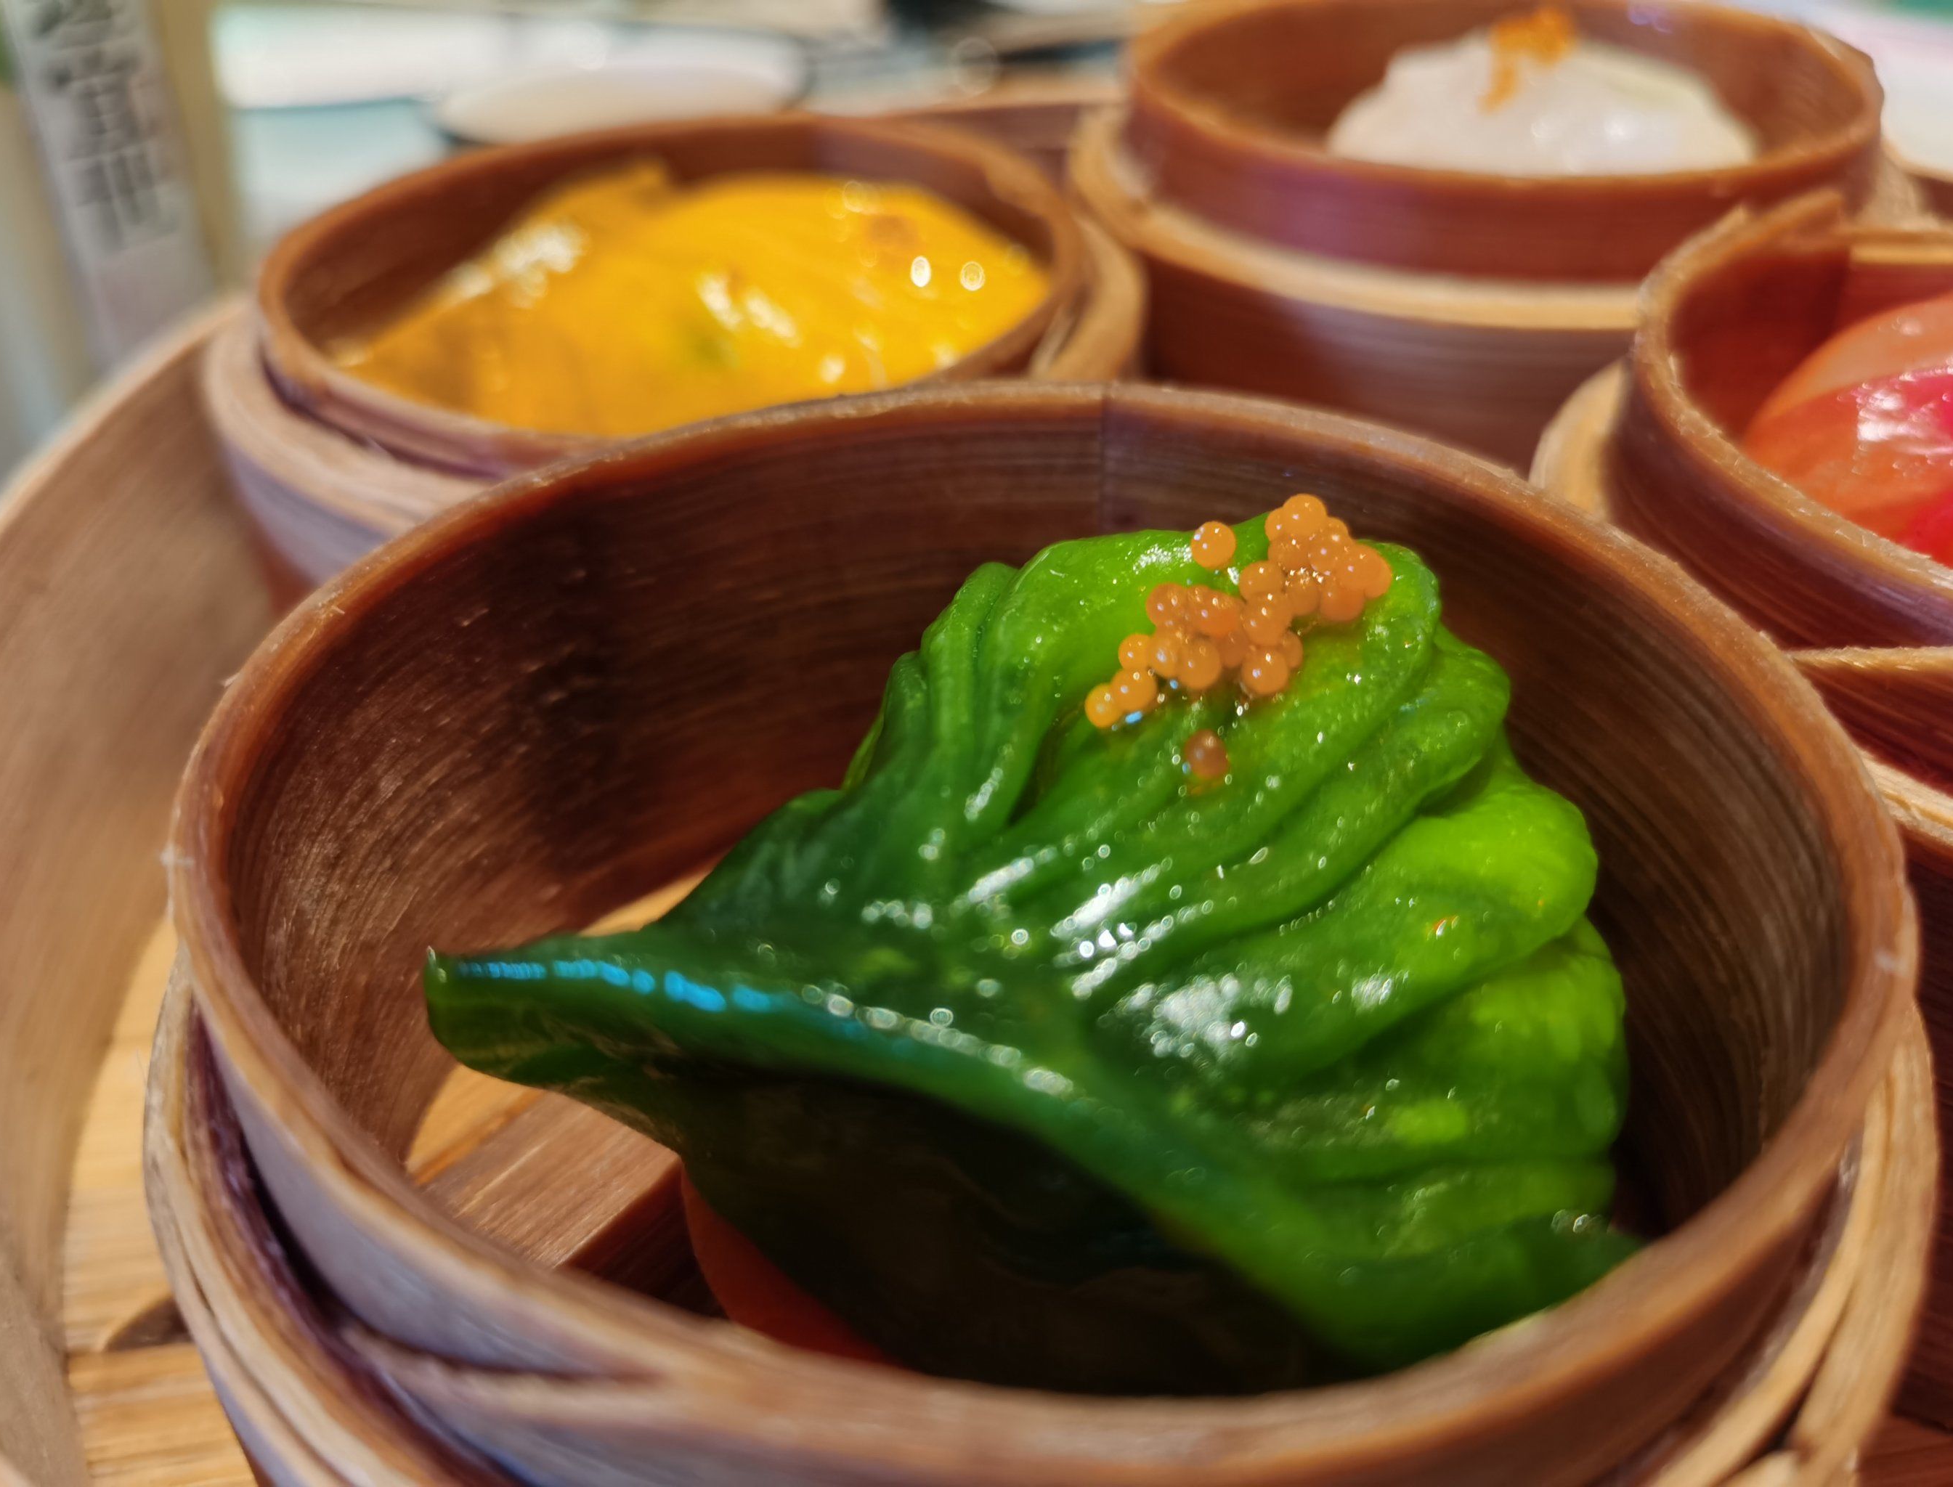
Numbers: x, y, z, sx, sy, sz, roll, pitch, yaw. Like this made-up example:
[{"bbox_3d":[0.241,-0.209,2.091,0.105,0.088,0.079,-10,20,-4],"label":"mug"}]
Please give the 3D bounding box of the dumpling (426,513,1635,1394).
[{"bbox_3d":[0.005,0.011,0.098,0.068,0.035,0.052,5,38,9],"label":"dumpling"}]

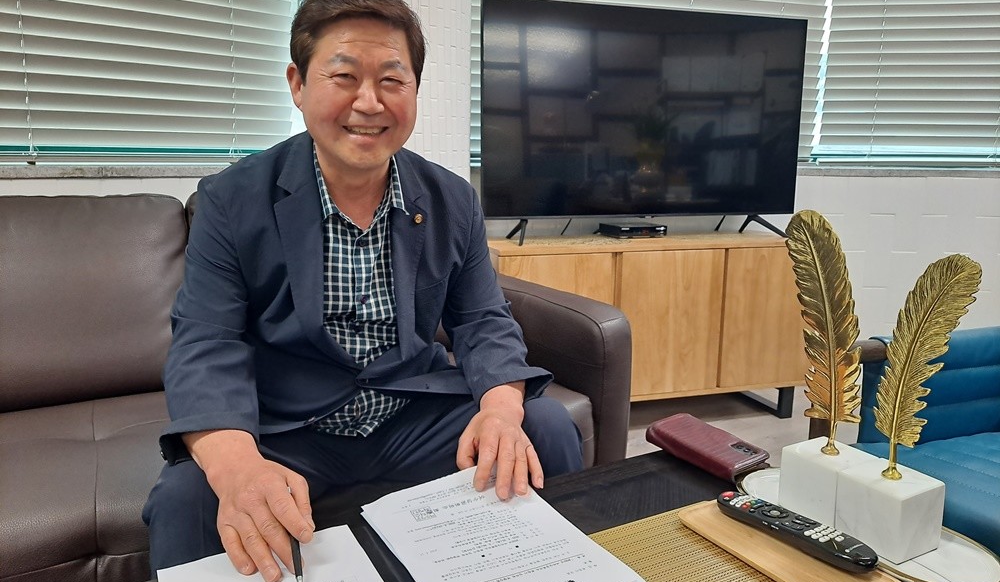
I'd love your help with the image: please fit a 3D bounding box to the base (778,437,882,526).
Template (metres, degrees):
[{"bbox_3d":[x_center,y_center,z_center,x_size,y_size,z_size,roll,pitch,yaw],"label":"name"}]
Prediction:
[{"bbox_3d":[0.405,0.236,0.858,0.076,0.075,0.078,-5,11,-27],"label":"base"}]

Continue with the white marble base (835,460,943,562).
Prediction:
[{"bbox_3d":[0.441,0.248,0.789,0.076,0.075,0.078,-5,11,-27],"label":"white marble base"}]

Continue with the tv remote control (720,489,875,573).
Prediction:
[{"bbox_3d":[0.334,0.269,0.791,0.044,0.025,0.180,-8,13,-40],"label":"tv remote control"}]

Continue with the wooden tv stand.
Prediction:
[{"bbox_3d":[0.515,0.136,2.536,1.210,0.665,0.400,-3,10,-17],"label":"wooden tv stand"}]

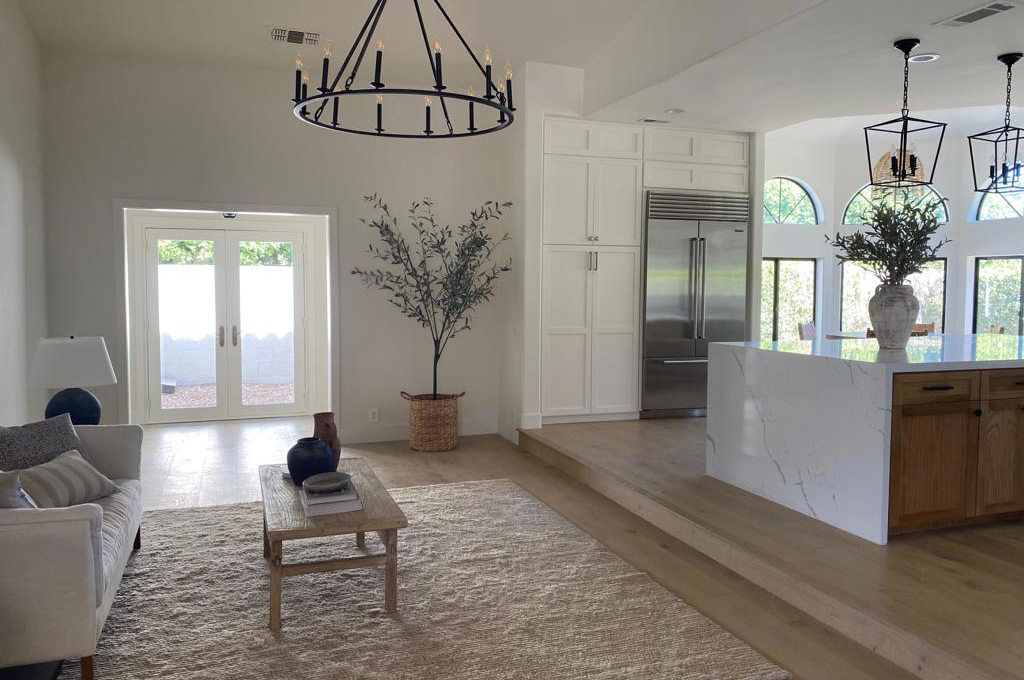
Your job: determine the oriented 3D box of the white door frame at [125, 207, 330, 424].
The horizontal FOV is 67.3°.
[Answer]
[{"bbox_3d":[-2.971,-0.240,8.109,1.957,2.178,0.150,-1,4,-19],"label":"white door frame"}]

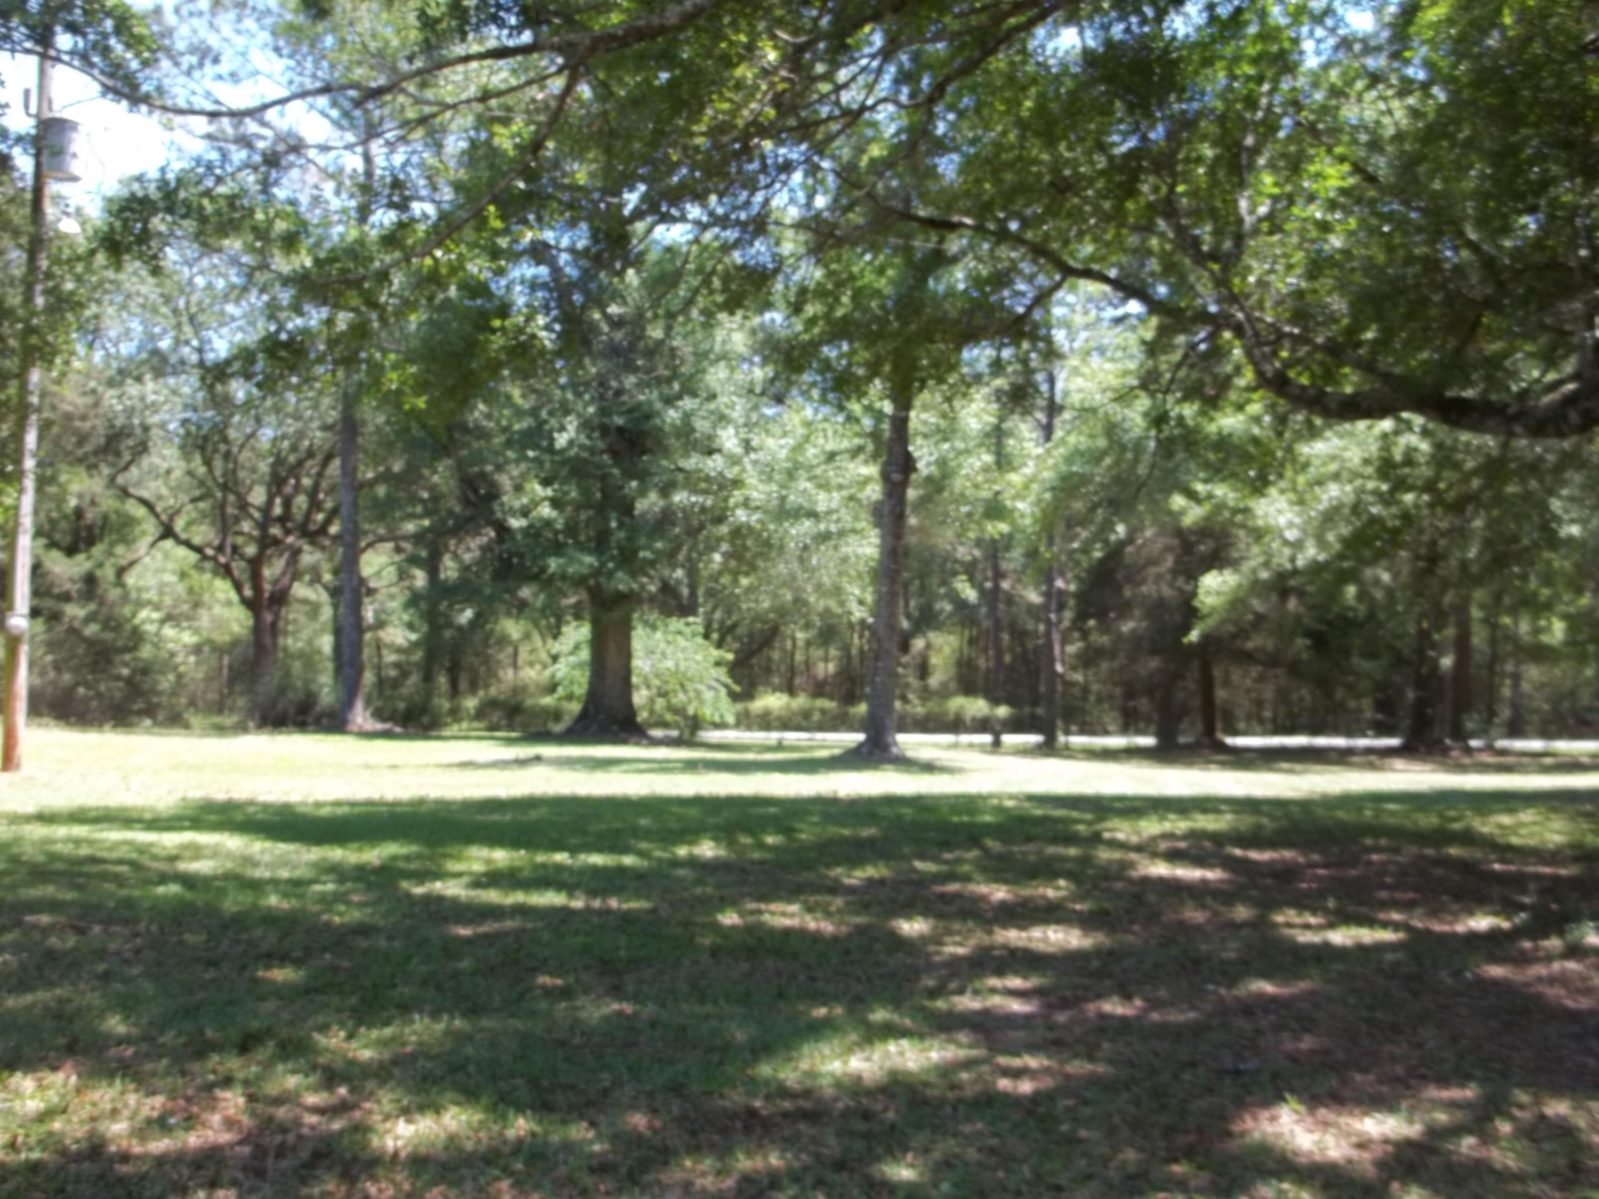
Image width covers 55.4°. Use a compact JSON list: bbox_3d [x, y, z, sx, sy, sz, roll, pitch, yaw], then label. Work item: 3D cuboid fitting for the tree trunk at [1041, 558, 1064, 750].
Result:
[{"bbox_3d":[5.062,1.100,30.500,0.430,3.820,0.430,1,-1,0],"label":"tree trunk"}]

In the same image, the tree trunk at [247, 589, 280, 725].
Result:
[{"bbox_3d":[-11.602,1.244,33.000,0.720,2.950,0.660,1,-2,0],"label":"tree trunk"}]

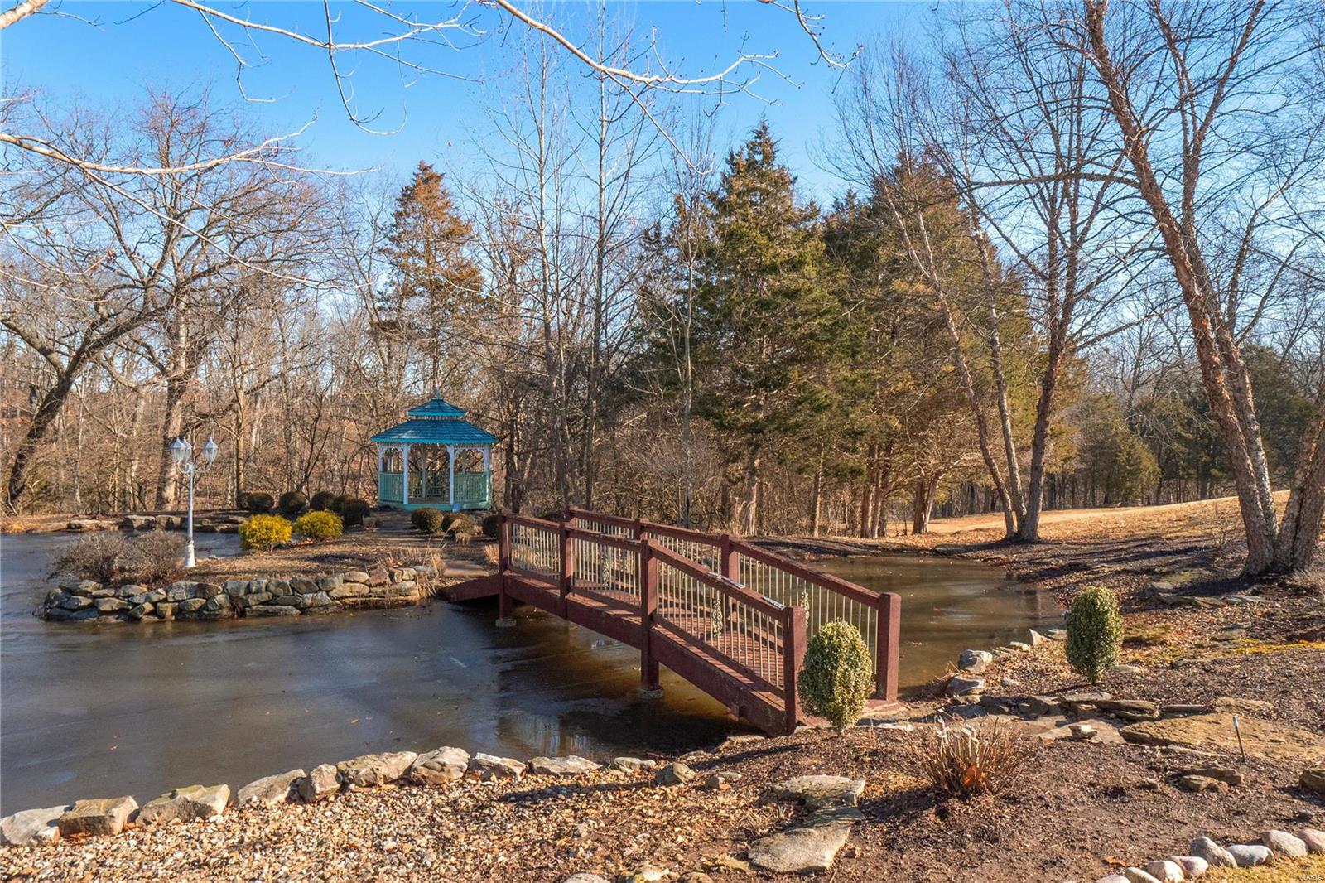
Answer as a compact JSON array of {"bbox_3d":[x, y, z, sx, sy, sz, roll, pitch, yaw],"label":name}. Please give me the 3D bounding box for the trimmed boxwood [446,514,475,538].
[{"bbox_3d":[-4.767,1.975,20.800,0.730,0.560,0.730,0,0,0],"label":"trimmed boxwood"}]

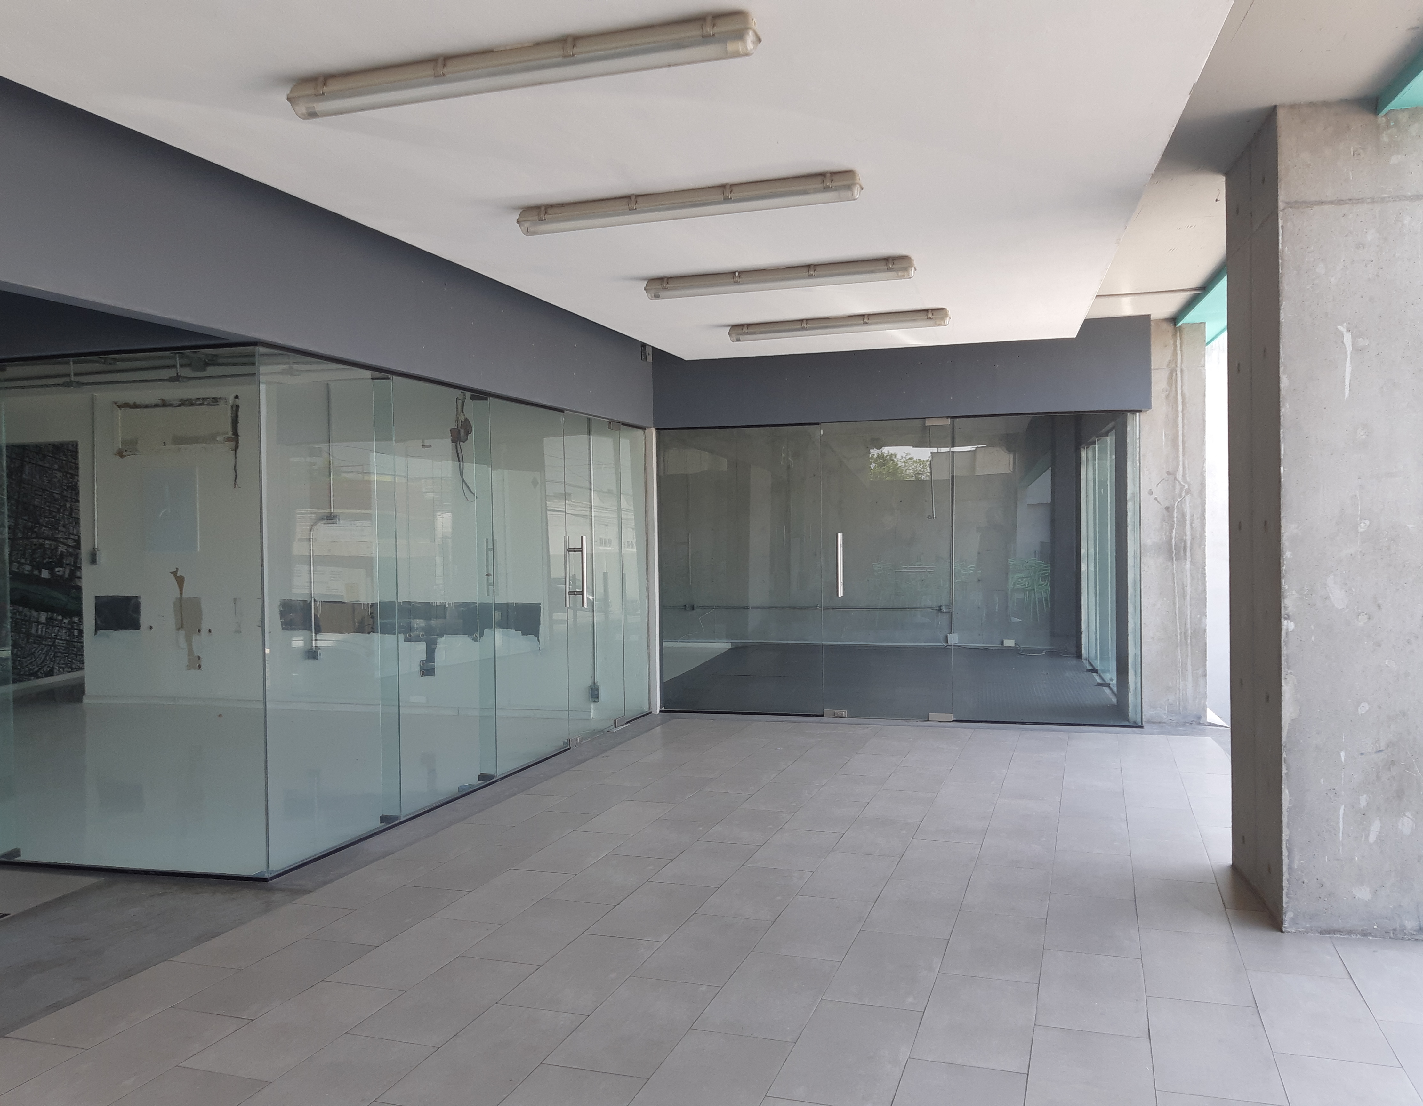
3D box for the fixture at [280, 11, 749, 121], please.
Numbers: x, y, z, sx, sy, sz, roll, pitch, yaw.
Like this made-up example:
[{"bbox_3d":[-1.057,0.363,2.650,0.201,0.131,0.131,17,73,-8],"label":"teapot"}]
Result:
[{"bbox_3d":[-0.504,-1.219,2.796,1.275,0.092,0.105,-1,1,18],"label":"fixture"}]

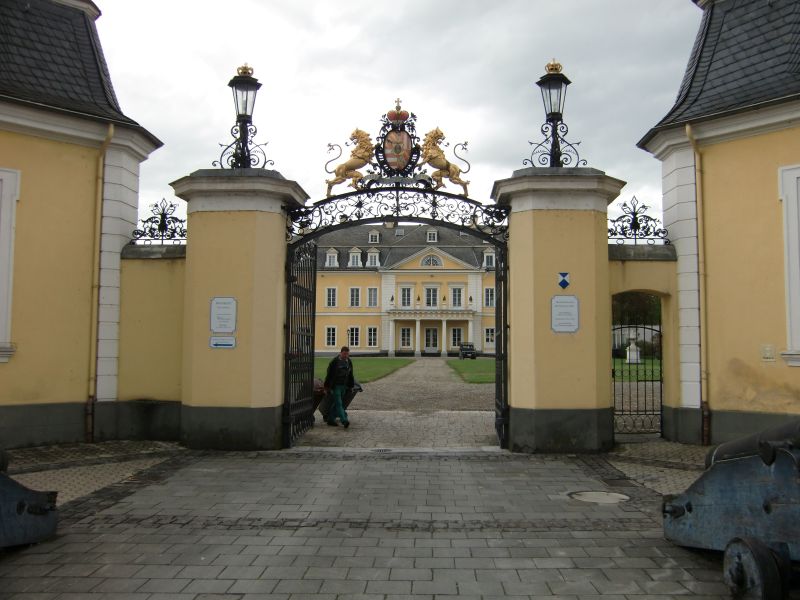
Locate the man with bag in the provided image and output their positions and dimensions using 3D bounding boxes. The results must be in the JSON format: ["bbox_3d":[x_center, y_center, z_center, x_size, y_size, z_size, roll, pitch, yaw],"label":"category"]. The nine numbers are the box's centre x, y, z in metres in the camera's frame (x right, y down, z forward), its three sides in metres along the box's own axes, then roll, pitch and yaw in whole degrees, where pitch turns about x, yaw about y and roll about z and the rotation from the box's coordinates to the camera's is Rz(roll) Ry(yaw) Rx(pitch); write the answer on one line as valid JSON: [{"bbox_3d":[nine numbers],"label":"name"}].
[{"bbox_3d":[-1.286,1.856,14.353,0.600,1.696,0.470,3,-5,-35],"label":"man with bag"}]

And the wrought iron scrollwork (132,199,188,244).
[{"bbox_3d":[-4.312,-1.408,12.178,1.100,0.885,0.130,0,-4,3],"label":"wrought iron scrollwork"}]

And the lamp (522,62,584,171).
[{"bbox_3d":[2.772,-3.259,11.990,1.100,2.187,1.000,0,-4,3],"label":"lamp"}]

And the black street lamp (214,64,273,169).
[{"bbox_3d":[-2.848,-3.260,12.233,1.100,2.174,1.000,0,-4,4],"label":"black street lamp"}]

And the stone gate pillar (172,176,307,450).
[{"bbox_3d":[-2.862,0.172,11.983,2.170,4.750,2.140,0,-4,4],"label":"stone gate pillar"}]

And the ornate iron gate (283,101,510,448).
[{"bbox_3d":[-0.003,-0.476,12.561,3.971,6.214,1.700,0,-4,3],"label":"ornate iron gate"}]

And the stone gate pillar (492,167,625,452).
[{"bbox_3d":[2.729,0.180,11.740,2.170,4.750,2.140,0,-4,3],"label":"stone gate pillar"}]

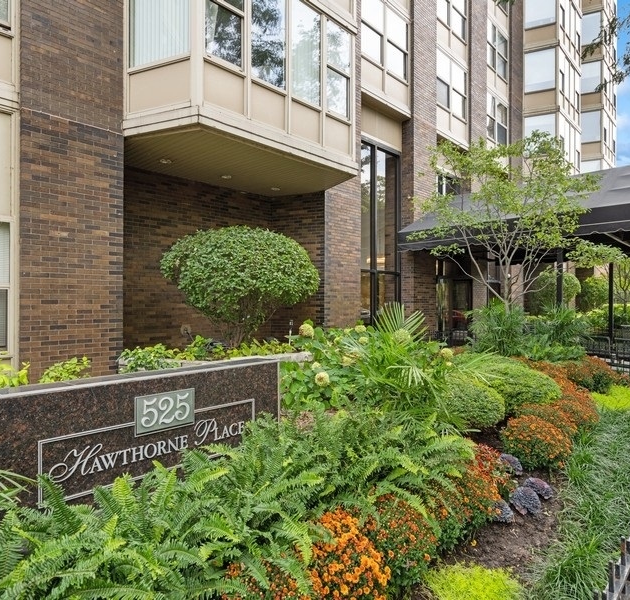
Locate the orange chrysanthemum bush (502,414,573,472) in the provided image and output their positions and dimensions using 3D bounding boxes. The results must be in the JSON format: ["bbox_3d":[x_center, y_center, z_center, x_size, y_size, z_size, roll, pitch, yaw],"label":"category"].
[{"bbox_3d":[2.079,1.279,3.980,0.660,0.420,0.640,0,0,-45],"label":"orange chrysanthemum bush"}]

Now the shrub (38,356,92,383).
[{"bbox_3d":[-2.877,0.859,4.900,0.620,0.420,0.550,0,0,-45],"label":"shrub"}]

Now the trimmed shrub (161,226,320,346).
[{"bbox_3d":[-1.235,-0.192,7.050,2.600,2.080,2.400,0,0,0],"label":"trimmed shrub"}]

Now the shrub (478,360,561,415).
[{"bbox_3d":[2.478,1.071,5.200,1.030,0.660,1.000,0,0,-45],"label":"shrub"}]

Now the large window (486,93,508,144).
[{"bbox_3d":[6.729,-6.570,15.659,2.050,1.620,0.120,0,0,-45],"label":"large window"}]

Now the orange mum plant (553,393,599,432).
[{"bbox_3d":[2.830,1.230,4.700,0.540,0.390,0.540,0,0,-45],"label":"orange mum plant"}]

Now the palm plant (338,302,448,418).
[{"bbox_3d":[0.823,0.647,4.400,1.150,1.220,1.100,0,0,0],"label":"palm plant"}]

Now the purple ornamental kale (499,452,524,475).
[{"bbox_3d":[1.600,1.348,3.480,0.210,0.160,0.200,0,0,25],"label":"purple ornamental kale"}]

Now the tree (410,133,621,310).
[{"bbox_3d":[3.541,-0.764,7.500,3.700,4.350,3.500,0,0,-45],"label":"tree"}]

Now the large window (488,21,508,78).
[{"bbox_3d":[6.863,-9.367,16.000,2.050,1.720,0.150,0,0,-45],"label":"large window"}]

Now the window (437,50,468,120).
[{"bbox_3d":[4.336,-6.766,13.500,2.150,1.720,0.150,0,0,-45],"label":"window"}]

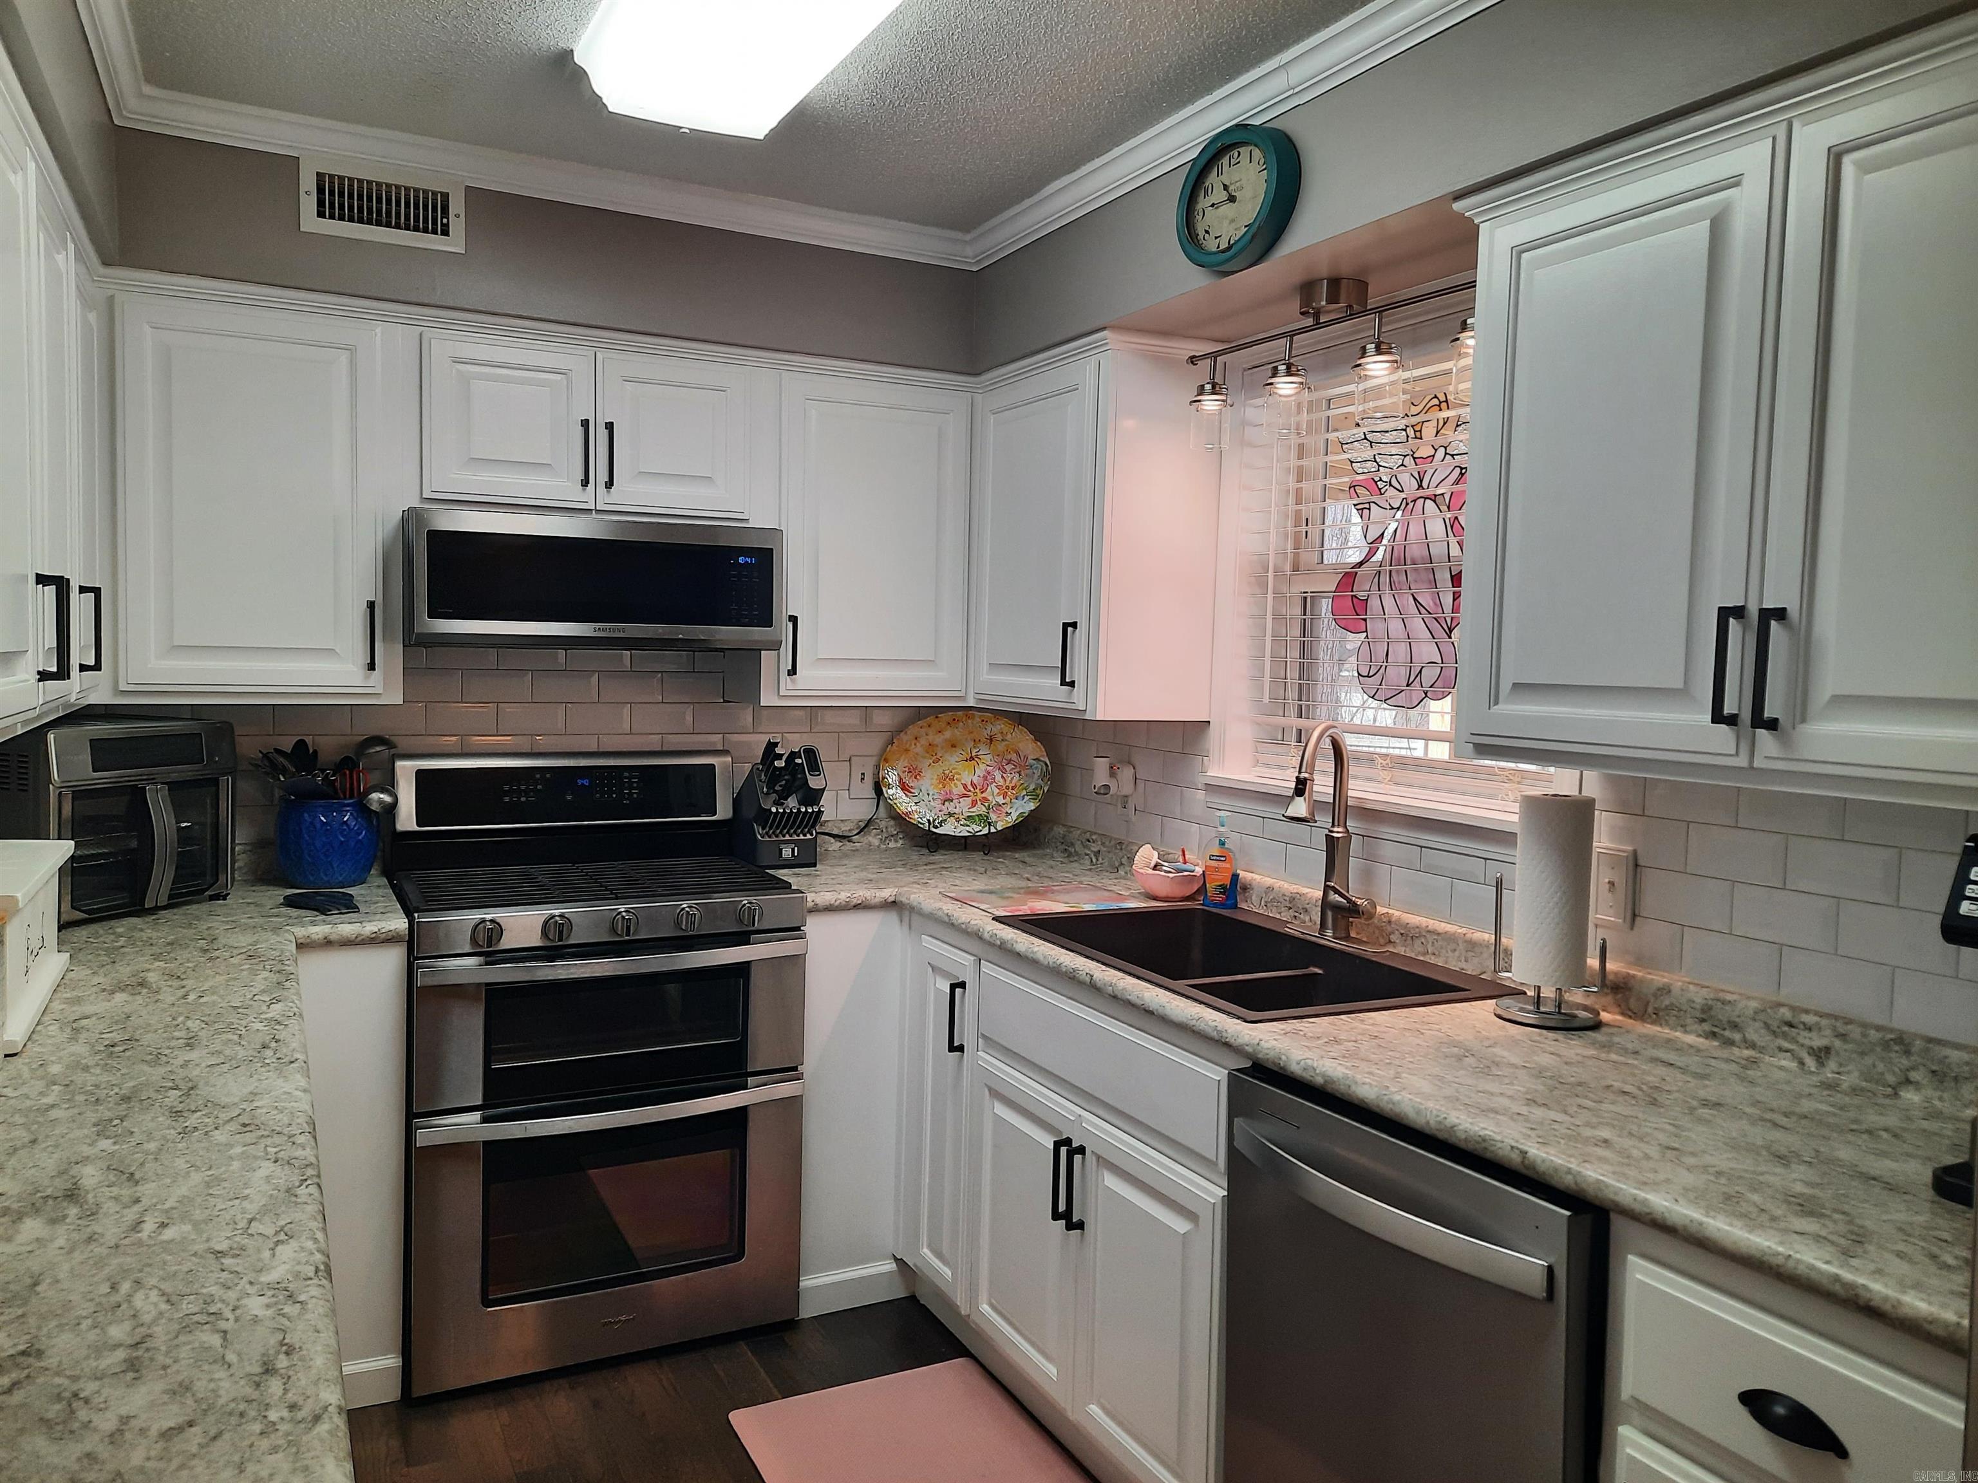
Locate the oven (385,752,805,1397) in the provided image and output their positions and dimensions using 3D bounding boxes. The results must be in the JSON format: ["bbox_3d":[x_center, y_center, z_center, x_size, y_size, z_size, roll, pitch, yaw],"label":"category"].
[{"bbox_3d":[-0.854,0.636,3.069,0.757,1.180,0.710,0,4,-27],"label":"oven"}]

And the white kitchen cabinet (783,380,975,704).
[{"bbox_3d":[-0.336,-0.484,3.495,0.490,0.745,0.330,0,4,-27],"label":"white kitchen cabinet"}]

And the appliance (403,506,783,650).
[{"bbox_3d":[-0.889,-0.339,3.142,0.757,0.265,0.450,0,4,-27],"label":"appliance"}]

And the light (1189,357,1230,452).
[{"bbox_3d":[0.457,-0.692,2.930,0.084,0.189,0.084,1,4,0],"label":"light"}]

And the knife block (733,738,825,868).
[{"bbox_3d":[-0.505,0.139,3.403,0.147,0.309,0.265,0,4,-27],"label":"knife block"}]

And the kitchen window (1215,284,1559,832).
[{"bbox_3d":[0.736,-0.338,2.706,0.120,0.920,0.980,0,4,-27],"label":"kitchen window"}]

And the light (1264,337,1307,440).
[{"bbox_3d":[0.565,-0.673,2.719,0.084,0.193,0.084,1,4,0],"label":"light"}]

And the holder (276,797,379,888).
[{"bbox_3d":[-1.397,0.210,3.026,0.198,0.181,0.198,0,4,-27],"label":"holder"}]

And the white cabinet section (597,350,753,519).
[{"bbox_3d":[-0.759,-0.674,3.267,0.346,0.342,0.320,0,4,-27],"label":"white cabinet section"}]

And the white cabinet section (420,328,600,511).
[{"bbox_3d":[-1.066,-0.672,3.111,0.350,0.342,0.320,0,4,-27],"label":"white cabinet section"}]

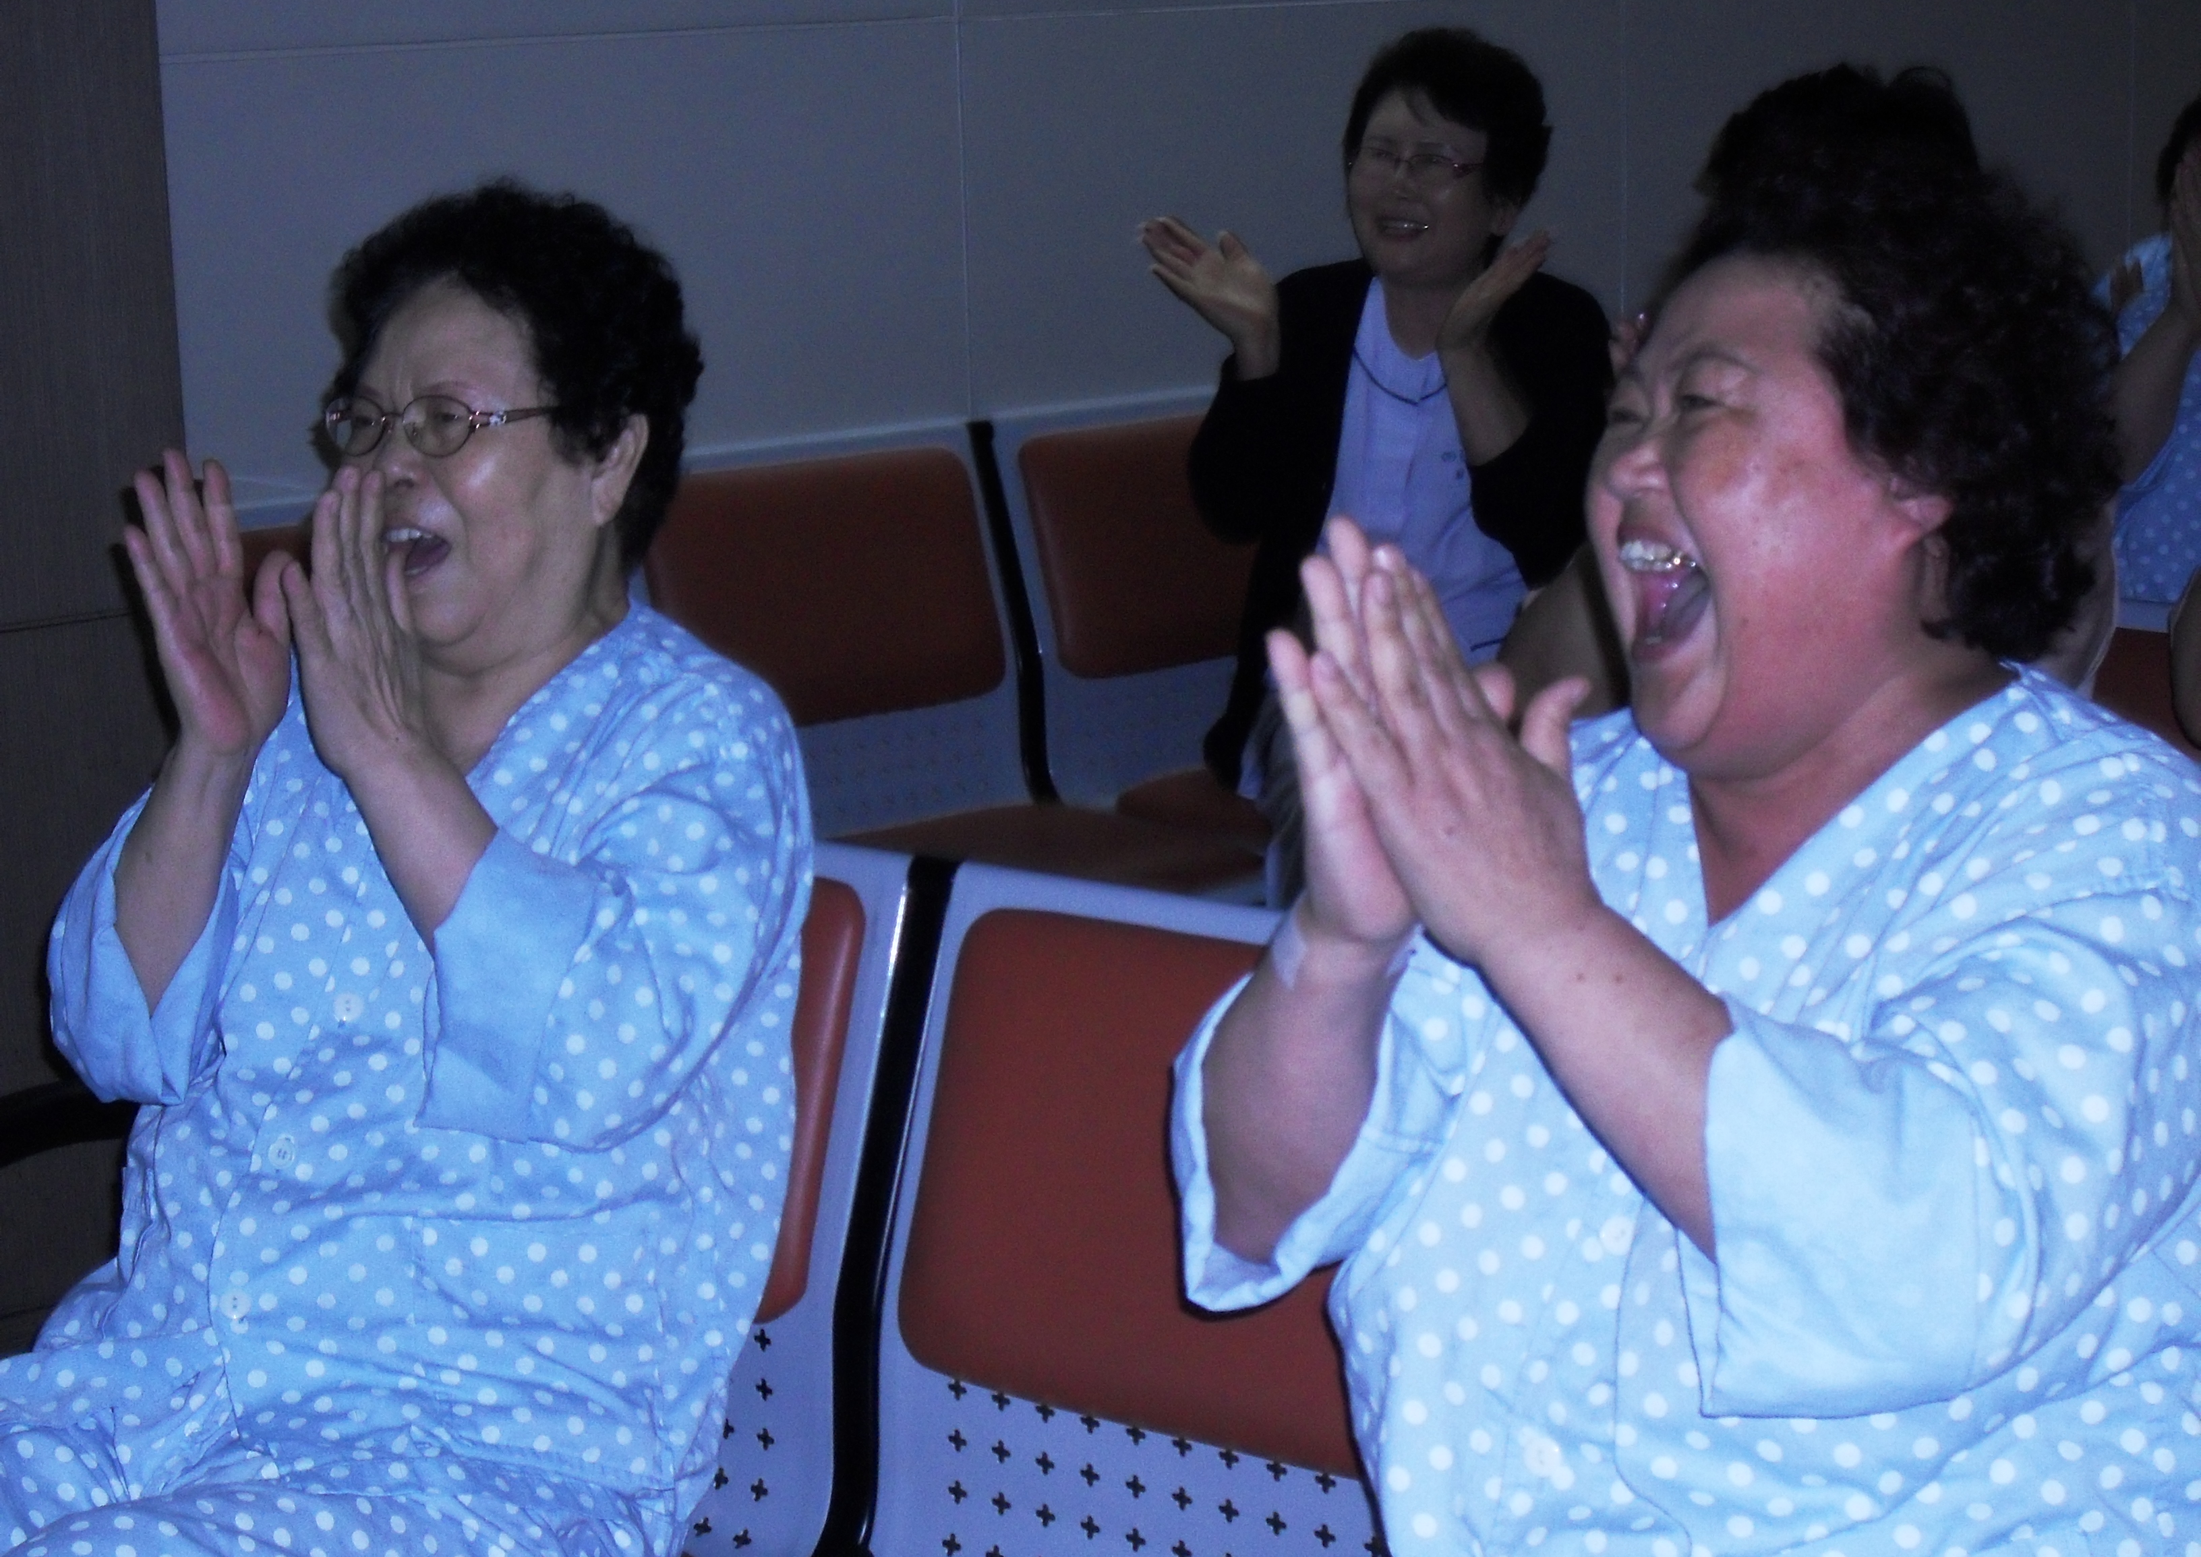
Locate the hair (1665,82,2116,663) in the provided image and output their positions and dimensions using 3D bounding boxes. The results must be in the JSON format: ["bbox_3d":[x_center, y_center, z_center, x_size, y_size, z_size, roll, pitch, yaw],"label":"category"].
[{"bbox_3d":[0.339,-0.164,1.930,0.200,0.225,0.190,-10,14,-37],"label":"hair"}]

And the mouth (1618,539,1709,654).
[{"bbox_3d":[0.230,-0.075,1.840,0.030,0.050,0.048,-10,13,-35],"label":"mouth"}]

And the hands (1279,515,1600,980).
[{"bbox_3d":[0.129,-0.014,1.700,0.090,0.170,0.115,8,14,40],"label":"hands"}]

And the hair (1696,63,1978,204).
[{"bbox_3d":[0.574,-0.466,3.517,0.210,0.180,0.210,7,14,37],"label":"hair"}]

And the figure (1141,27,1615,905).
[{"bbox_3d":[0.299,-0.098,4.252,0.480,1.170,0.660,1,11,16],"label":"figure"}]

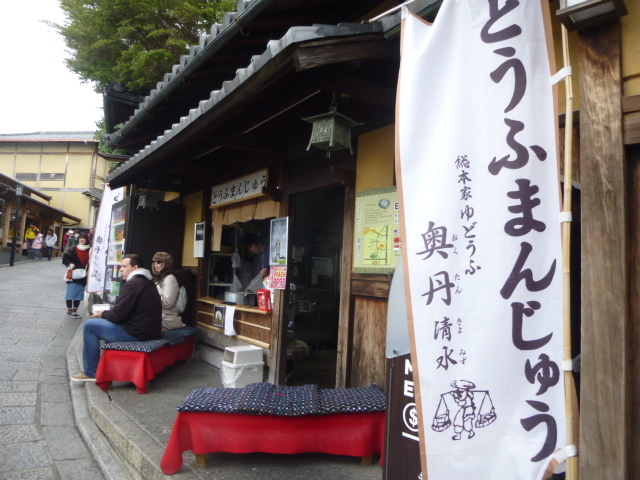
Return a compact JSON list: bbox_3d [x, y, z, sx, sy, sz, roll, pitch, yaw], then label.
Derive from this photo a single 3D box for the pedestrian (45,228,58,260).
[{"bbox_3d":[-13.081,0.238,22.621,0.520,1.560,0.400,3,-4,-11],"label":"pedestrian"}]

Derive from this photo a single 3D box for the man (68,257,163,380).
[{"bbox_3d":[-1.997,0.750,4.559,0.830,1.230,0.540,2,-4,7],"label":"man"}]

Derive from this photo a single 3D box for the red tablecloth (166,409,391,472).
[{"bbox_3d":[-0.263,1.196,2.910,1.320,0.300,0.540,3,-4,-6],"label":"red tablecloth"}]

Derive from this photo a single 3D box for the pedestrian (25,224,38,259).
[{"bbox_3d":[-14.085,0.089,22.713,0.580,1.700,0.420,5,-5,-33],"label":"pedestrian"}]

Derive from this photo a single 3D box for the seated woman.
[{"bbox_3d":[-1.896,0.785,5.178,0.780,1.210,0.520,2,-4,3],"label":"seated woman"}]

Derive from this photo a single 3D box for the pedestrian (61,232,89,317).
[{"bbox_3d":[-4.483,0.648,8.619,0.520,1.600,0.400,6,-5,-43],"label":"pedestrian"}]

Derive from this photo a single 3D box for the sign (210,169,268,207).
[{"bbox_3d":[-0.928,-0.547,5.119,0.050,0.280,1.450,5,-5,-35],"label":"sign"}]

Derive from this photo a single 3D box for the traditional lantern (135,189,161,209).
[{"bbox_3d":[-2.130,-0.504,5.750,0.250,0.280,0.250,-2,-5,43],"label":"traditional lantern"}]

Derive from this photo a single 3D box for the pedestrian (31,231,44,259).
[{"bbox_3d":[-13.576,0.307,22.262,0.500,1.400,0.450,0,-4,22],"label":"pedestrian"}]

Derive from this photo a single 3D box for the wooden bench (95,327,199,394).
[{"bbox_3d":[-1.711,1.219,4.816,0.510,0.350,1.260,2,-4,7],"label":"wooden bench"}]

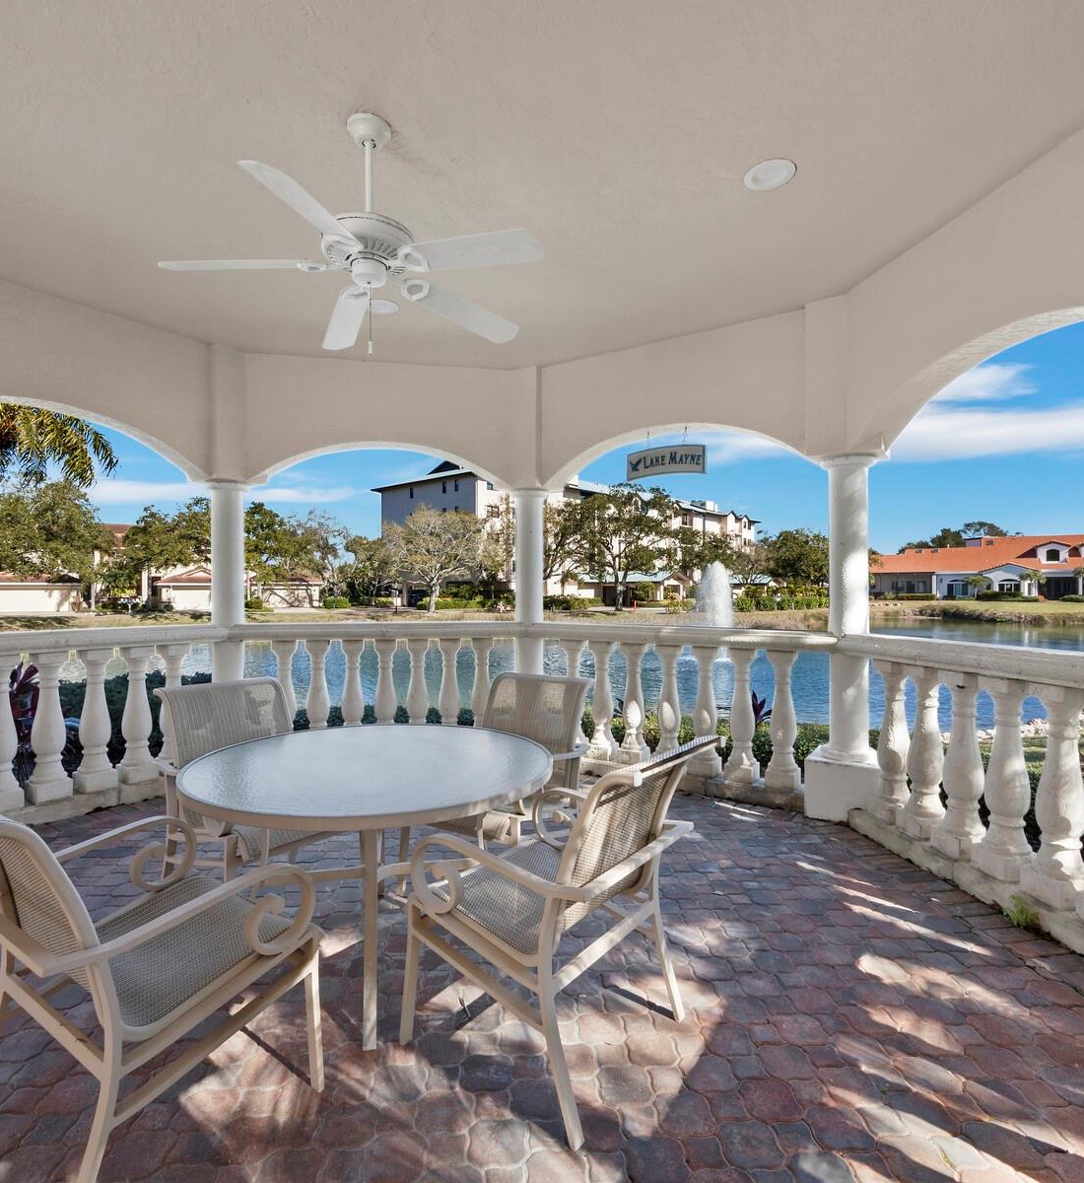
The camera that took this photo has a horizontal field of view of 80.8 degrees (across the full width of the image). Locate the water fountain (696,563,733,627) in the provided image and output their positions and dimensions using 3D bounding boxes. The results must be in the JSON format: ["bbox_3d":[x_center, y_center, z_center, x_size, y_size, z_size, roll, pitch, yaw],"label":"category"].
[{"bbox_3d":[6.512,0.695,24.000,1.500,3.600,1.500,0,0,15],"label":"water fountain"}]

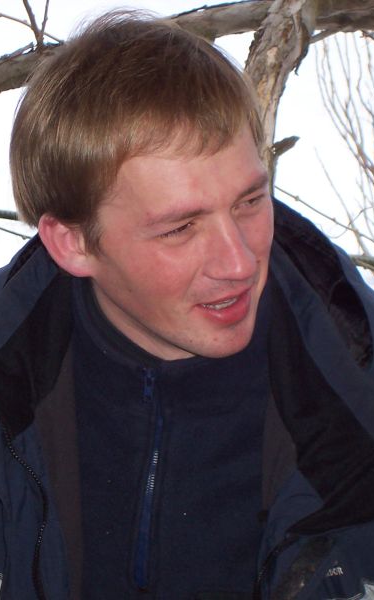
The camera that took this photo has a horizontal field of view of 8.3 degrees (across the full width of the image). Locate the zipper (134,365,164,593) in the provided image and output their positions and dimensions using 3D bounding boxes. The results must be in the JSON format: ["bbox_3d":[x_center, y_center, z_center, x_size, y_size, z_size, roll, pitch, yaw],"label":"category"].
[{"bbox_3d":[-0.030,0.138,1.980,0.020,0.172,0.022,3,-1,0],"label":"zipper"}]

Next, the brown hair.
[{"bbox_3d":[-0.039,-0.126,1.970,0.182,0.170,0.213,-20,27,-32],"label":"brown hair"}]

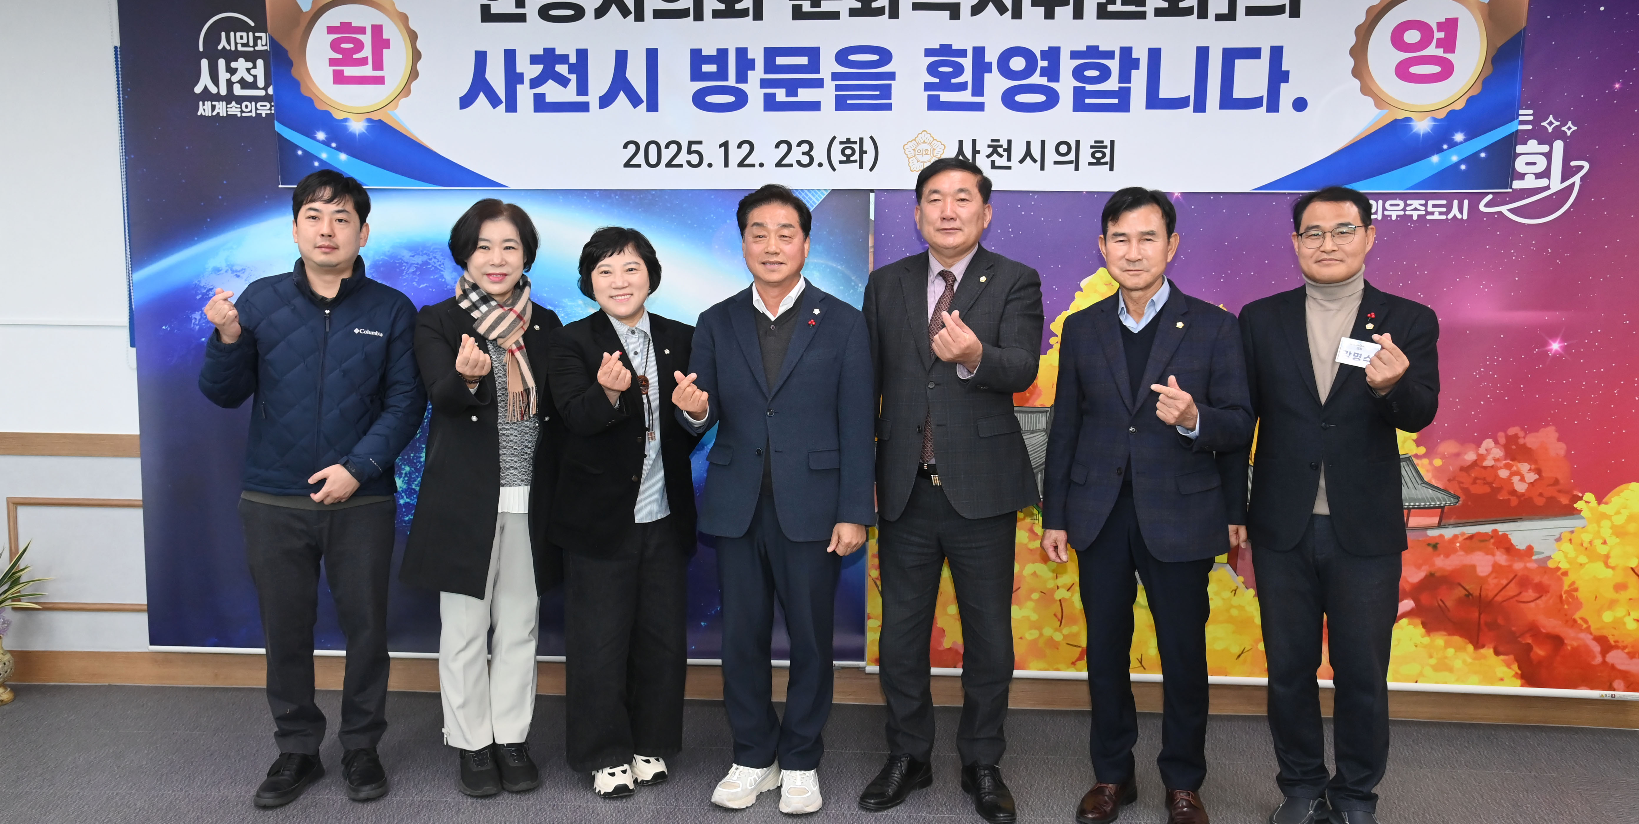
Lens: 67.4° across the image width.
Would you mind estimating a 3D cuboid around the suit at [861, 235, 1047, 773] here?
[{"bbox_3d":[0.365,0.265,3.422,0.530,1.430,0.330,1,6,8],"label":"suit"}]

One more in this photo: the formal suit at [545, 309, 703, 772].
[{"bbox_3d":[-0.556,0.376,3.501,0.450,1.330,0.360,-1,6,-14],"label":"formal suit"}]

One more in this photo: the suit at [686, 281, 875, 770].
[{"bbox_3d":[-0.108,0.325,3.406,0.530,1.370,0.360,1,5,3],"label":"suit"}]

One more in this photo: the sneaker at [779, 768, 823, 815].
[{"bbox_3d":[-0.047,1.012,3.460,0.116,0.120,0.295,1,6,2],"label":"sneaker"}]

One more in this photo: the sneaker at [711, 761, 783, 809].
[{"bbox_3d":[-0.203,1.014,3.472,0.110,0.115,0.285,5,7,40],"label":"sneaker"}]

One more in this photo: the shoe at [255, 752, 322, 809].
[{"bbox_3d":[-1.481,1.002,3.464,0.112,0.115,0.285,1,6,10],"label":"shoe"}]

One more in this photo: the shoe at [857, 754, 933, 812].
[{"bbox_3d":[0.216,1.019,3.456,0.285,0.115,0.105,-5,8,-45],"label":"shoe"}]

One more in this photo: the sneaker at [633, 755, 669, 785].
[{"bbox_3d":[-0.521,0.995,3.619,0.100,0.115,0.255,-2,6,-25],"label":"sneaker"}]

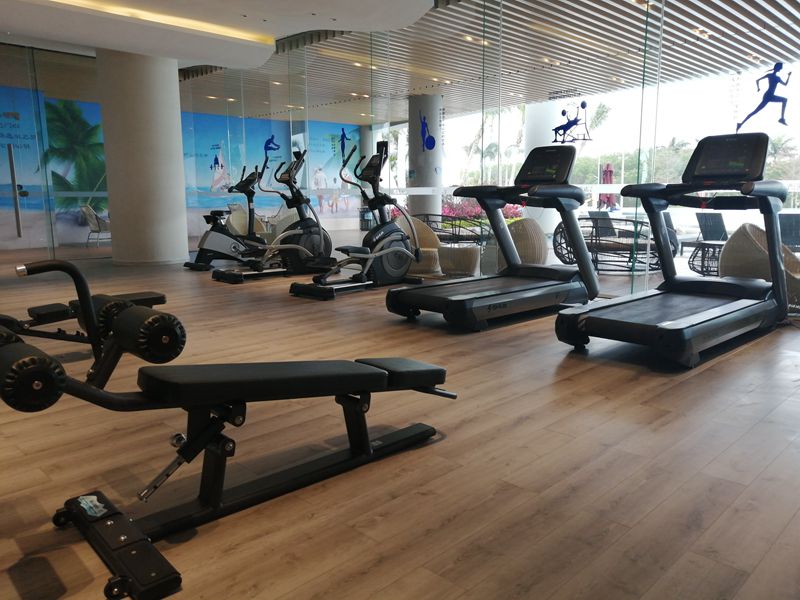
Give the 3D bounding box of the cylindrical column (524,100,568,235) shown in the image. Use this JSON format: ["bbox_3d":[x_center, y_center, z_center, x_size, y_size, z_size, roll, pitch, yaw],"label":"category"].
[{"bbox_3d":[3.888,-3.435,16.728,1.000,3.500,1.000,2,9,13],"label":"cylindrical column"}]

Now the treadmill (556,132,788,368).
[{"bbox_3d":[2.126,-0.460,4.579,2.068,1.530,0.940,-9,13,-44],"label":"treadmill"}]

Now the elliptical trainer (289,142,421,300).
[{"bbox_3d":[-0.439,-0.977,7.359,0.700,1.690,1.690,8,12,40],"label":"elliptical trainer"}]

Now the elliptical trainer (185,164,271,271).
[{"bbox_3d":[-2.704,-1.292,9.758,1.150,1.570,0.560,-9,12,-42],"label":"elliptical trainer"}]

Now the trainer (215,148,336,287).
[{"bbox_3d":[-1.656,-1.171,8.603,1.700,1.690,0.700,-8,12,-40],"label":"trainer"}]

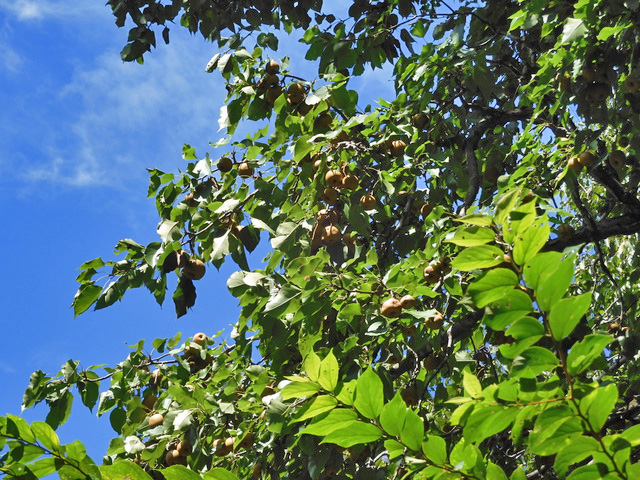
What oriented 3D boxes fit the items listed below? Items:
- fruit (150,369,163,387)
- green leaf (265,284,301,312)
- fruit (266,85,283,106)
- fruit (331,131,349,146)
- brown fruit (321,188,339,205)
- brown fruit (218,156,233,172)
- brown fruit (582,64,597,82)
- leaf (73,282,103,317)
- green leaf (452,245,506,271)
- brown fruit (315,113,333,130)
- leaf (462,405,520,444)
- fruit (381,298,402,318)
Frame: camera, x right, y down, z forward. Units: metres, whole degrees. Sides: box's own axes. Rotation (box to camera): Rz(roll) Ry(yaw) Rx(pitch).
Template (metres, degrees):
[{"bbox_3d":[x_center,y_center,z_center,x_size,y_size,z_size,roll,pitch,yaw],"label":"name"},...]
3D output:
[{"bbox_3d":[-0.441,0.372,6.000,0.046,0.045,0.046,0,-25,0],"label":"fruit"},{"bbox_3d":[-0.098,0.153,5.800,0.110,0.030,0.065,-30,-73,18],"label":"green leaf"},{"bbox_3d":[-0.137,-0.440,6.750,0.052,0.061,0.055,0,-30,0],"label":"fruit"},{"bbox_3d":[0.054,-0.272,5.950,0.050,0.048,0.050,0,-25,0],"label":"fruit"},{"bbox_3d":[0.025,-0.110,5.600,0.042,0.040,0.042,0,-25,0],"label":"brown fruit"},{"bbox_3d":[-0.286,-0.230,6.700,0.047,0.047,0.047,0,-30,0],"label":"brown fruit"},{"bbox_3d":[0.826,-0.510,6.800,0.049,0.052,0.049,-3,-25,7],"label":"brown fruit"},{"bbox_3d":[-0.566,0.145,5.400,0.098,0.015,0.055,-40,-50,1],"label":"leaf"},{"bbox_3d":[0.266,0.029,3.700,0.090,0.014,0.047,-3,-53,3],"label":"green leaf"},{"bbox_3d":[0.011,-0.321,6.000,0.050,0.049,0.050,0,-25,0],"label":"brown fruit"},{"bbox_3d":[0.301,0.324,3.900,0.116,0.020,0.056,-30,-69,12],"label":"leaf"},{"bbox_3d":[0.213,0.204,6.600,0.064,0.059,0.062,0,-30,0],"label":"fruit"}]

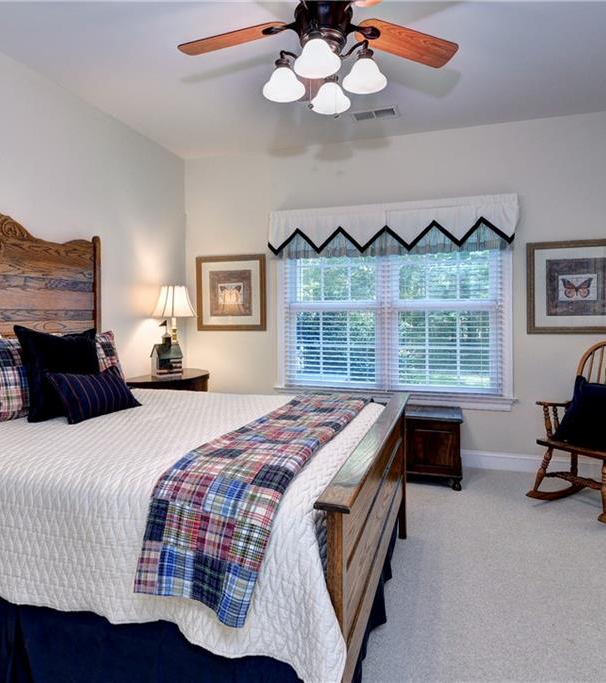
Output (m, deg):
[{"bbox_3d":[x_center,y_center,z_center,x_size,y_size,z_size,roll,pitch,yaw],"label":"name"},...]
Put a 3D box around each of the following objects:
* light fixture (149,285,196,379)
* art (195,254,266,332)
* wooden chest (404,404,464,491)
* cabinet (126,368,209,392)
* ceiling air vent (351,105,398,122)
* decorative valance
[{"bbox_3d":[-1.084,-0.090,3.840,0.380,0.770,0.370,-1,2,-9],"label":"light fixture"},{"bbox_3d":[-0.678,-0.448,4.283,0.710,0.710,0.030,0,2,18],"label":"art"},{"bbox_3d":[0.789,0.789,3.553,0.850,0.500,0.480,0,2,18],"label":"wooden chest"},{"bbox_3d":[-1.069,0.666,3.892,0.480,0.740,1.000,0,2,18],"label":"cabinet"},{"bbox_3d":[0.543,-1.688,3.409,0.350,0.020,0.190,0,2,18],"label":"ceiling air vent"},{"bbox_3d":[0.678,-0.922,3.784,2.000,0.450,0.120,0,2,18],"label":"decorative valance"}]

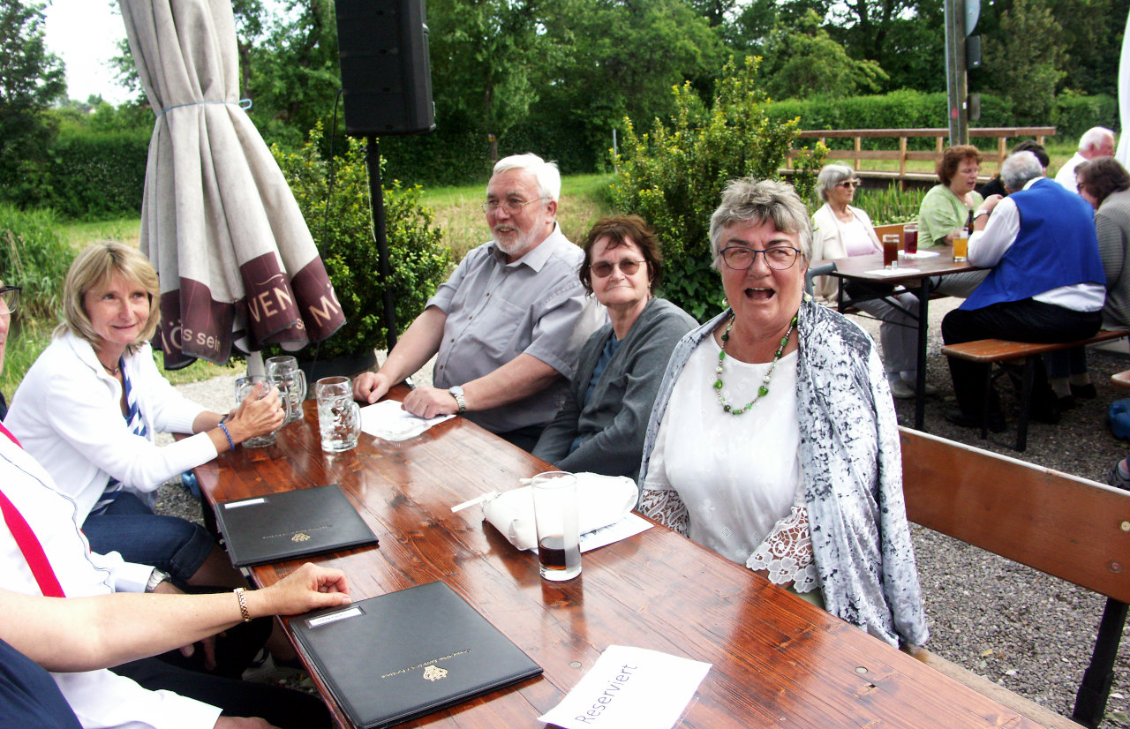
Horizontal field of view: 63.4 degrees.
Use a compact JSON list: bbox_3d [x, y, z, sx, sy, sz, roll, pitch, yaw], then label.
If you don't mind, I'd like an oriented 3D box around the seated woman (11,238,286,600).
[{"bbox_3d":[-1.030,0.352,2.253,0.660,1.270,0.500,-6,13,-16],"label":"seated woman"}]

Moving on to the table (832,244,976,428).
[{"bbox_3d":[2.179,-0.216,4.861,2.200,0.770,0.719,-10,15,-27],"label":"table"}]

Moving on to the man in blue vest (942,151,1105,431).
[{"bbox_3d":[2.348,-0.377,4.652,0.600,1.350,0.780,-11,15,-32],"label":"man in blue vest"}]

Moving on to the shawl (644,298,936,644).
[{"bbox_3d":[0.418,0.197,1.831,0.520,0.660,0.360,5,14,29],"label":"shawl"}]

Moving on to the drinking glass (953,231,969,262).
[{"bbox_3d":[1.919,-0.577,4.434,0.067,0.155,0.067,-3,13,0],"label":"drinking glass"}]

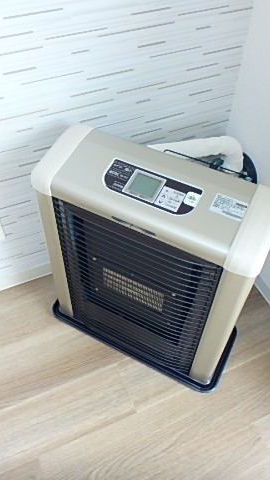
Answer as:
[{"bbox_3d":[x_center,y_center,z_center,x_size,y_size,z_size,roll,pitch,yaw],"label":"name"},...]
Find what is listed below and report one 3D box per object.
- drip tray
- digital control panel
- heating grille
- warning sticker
[{"bbox_3d":[0.034,0.257,1.252,0.557,0.022,0.251,22,53,17],"label":"drip tray"},{"bbox_3d":[0.028,-0.104,0.784,0.210,0.008,0.086,22,68,17],"label":"digital control panel"},{"bbox_3d":[-0.010,0.146,0.989,0.395,0.528,0.036,22,53,17],"label":"heating grille"},{"bbox_3d":[0.180,-0.062,0.744,0.064,0.004,0.041,22,68,17],"label":"warning sticker"}]

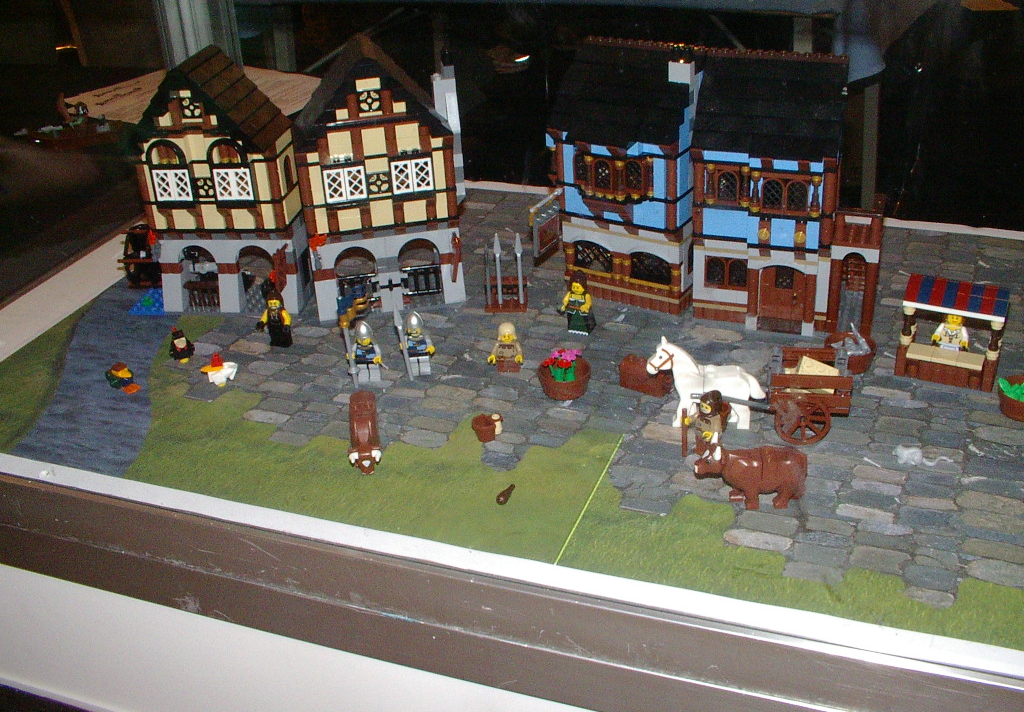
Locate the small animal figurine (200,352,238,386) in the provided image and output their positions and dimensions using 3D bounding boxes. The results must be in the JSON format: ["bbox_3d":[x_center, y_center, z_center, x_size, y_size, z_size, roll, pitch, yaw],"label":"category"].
[{"bbox_3d":[-0.209,0.009,0.794,0.027,0.025,0.015,-10,31,-11],"label":"small animal figurine"}]

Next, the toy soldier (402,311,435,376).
[{"bbox_3d":[-0.066,-0.008,0.788,0.025,0.045,0.017,-4,30,-1],"label":"toy soldier"}]

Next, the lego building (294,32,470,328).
[{"bbox_3d":[-0.097,-0.135,0.839,0.121,0.200,0.072,-8,30,-7],"label":"lego building"}]

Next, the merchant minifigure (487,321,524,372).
[{"bbox_3d":[-0.003,-0.006,0.766,0.025,0.035,0.014,-1,30,6],"label":"merchant minifigure"}]

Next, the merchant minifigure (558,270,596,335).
[{"bbox_3d":[0.050,-0.040,0.831,0.024,0.046,0.019,13,34,25],"label":"merchant minifigure"}]

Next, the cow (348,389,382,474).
[{"bbox_3d":[-0.088,0.051,0.674,0.019,0.037,0.062,-7,30,-5],"label":"cow"}]

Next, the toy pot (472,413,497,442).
[{"bbox_3d":[-0.017,0.045,0.700,0.015,0.013,0.015,-3,29,2],"label":"toy pot"}]

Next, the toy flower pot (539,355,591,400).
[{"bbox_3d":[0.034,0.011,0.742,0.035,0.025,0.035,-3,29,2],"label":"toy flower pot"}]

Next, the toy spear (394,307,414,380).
[{"bbox_3d":[-0.072,-0.007,0.756,0.006,0.057,0.004,-9,29,3],"label":"toy spear"}]

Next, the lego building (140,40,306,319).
[{"bbox_3d":[-0.219,-0.128,0.858,0.117,0.198,0.078,1,30,8],"label":"lego building"}]

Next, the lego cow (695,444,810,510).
[{"bbox_3d":[0.136,0.067,0.643,0.065,0.041,0.019,-3,30,1],"label":"lego cow"}]

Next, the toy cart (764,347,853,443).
[{"bbox_3d":[0.180,0.023,0.681,0.049,0.046,0.044,2,30,10],"label":"toy cart"}]

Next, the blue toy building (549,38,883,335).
[{"bbox_3d":[0.148,-0.123,0.817,0.239,0.192,0.080,9,32,21],"label":"blue toy building"}]

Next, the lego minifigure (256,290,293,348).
[{"bbox_3d":[-0.172,-0.028,0.819,0.025,0.043,0.015,6,31,17],"label":"lego minifigure"}]

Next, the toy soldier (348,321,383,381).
[{"bbox_3d":[-0.101,-0.003,0.783,0.025,0.045,0.017,-3,30,1],"label":"toy soldier"}]

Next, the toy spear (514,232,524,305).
[{"bbox_3d":[0.006,-0.067,0.855,0.006,0.062,0.004,0,30,6],"label":"toy spear"}]

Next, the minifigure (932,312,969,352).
[{"bbox_3d":[0.298,-0.013,0.763,0.025,0.042,0.016,10,33,22],"label":"minifigure"}]

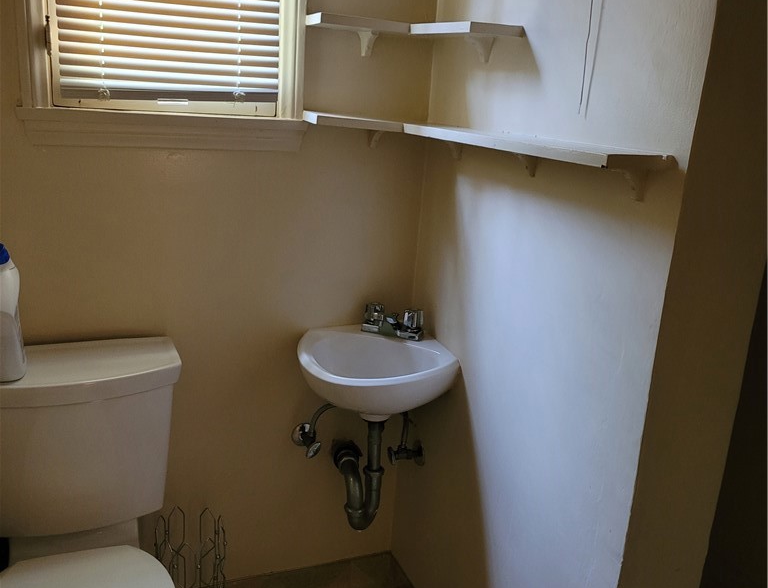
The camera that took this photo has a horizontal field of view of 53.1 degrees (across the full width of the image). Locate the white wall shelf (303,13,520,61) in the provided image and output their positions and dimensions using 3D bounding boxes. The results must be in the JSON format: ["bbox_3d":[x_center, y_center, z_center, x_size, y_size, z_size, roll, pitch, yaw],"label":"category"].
[{"bbox_3d":[0.042,-0.505,1.516,0.299,0.077,0.407,-2,16,-21],"label":"white wall shelf"}]

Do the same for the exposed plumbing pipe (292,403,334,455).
[{"bbox_3d":[-0.161,0.320,1.836,0.089,0.148,0.107,-2,16,-21],"label":"exposed plumbing pipe"}]

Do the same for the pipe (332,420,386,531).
[{"bbox_3d":[-0.057,0.425,1.873,0.091,0.314,0.168,-2,16,-21],"label":"pipe"}]

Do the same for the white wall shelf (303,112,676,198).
[{"bbox_3d":[0.106,-0.260,1.373,0.299,0.081,0.835,-2,16,-21],"label":"white wall shelf"}]

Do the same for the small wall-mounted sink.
[{"bbox_3d":[-0.046,0.216,1.687,0.375,0.183,0.378,10,16,23],"label":"small wall-mounted sink"}]

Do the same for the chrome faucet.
[{"bbox_3d":[0.012,0.065,1.782,0.150,0.066,0.098,10,16,23],"label":"chrome faucet"}]

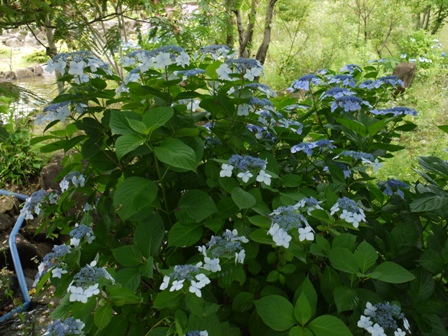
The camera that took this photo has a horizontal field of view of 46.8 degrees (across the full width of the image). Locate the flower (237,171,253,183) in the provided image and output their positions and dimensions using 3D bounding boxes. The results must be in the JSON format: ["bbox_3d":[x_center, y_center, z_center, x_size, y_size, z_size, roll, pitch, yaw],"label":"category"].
[{"bbox_3d":[0.059,0.025,1.500,0.045,0.035,0.020,0,11,0],"label":"flower"}]

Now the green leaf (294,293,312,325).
[{"bbox_3d":[0.178,0.315,1.160,0.040,0.070,0.022,0,-9,0],"label":"green leaf"}]

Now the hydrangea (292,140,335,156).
[{"bbox_3d":[0.315,-0.069,1.820,0.160,0.050,0.115,0,11,0],"label":"hydrangea"}]

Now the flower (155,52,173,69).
[{"bbox_3d":[-0.173,-0.307,1.480,0.050,0.045,0.020,0,11,0],"label":"flower"}]

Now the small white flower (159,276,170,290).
[{"bbox_3d":[-0.129,0.252,1.130,0.027,0.030,0.018,9,19,26],"label":"small white flower"}]

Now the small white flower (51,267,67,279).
[{"bbox_3d":[-0.464,0.293,1.450,0.044,0.034,0.020,-2,11,-9],"label":"small white flower"}]

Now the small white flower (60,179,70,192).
[{"bbox_3d":[-0.413,0.046,1.350,0.027,0.034,0.020,5,18,17],"label":"small white flower"}]

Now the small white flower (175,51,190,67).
[{"bbox_3d":[-0.119,-0.313,1.480,0.046,0.045,0.015,-4,12,-13],"label":"small white flower"}]

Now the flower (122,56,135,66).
[{"bbox_3d":[-0.262,-0.292,1.420,0.032,0.026,0.020,3,17,11],"label":"flower"}]

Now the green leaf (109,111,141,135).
[{"bbox_3d":[-0.272,-0.128,1.460,0.125,0.025,0.085,33,61,10],"label":"green leaf"}]

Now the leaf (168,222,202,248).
[{"bbox_3d":[-0.108,0.186,1.450,0.120,0.025,0.080,-33,62,-25],"label":"leaf"}]

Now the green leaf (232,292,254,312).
[{"bbox_3d":[0.048,0.327,1.260,0.054,0.043,0.035,0,17,0],"label":"green leaf"}]

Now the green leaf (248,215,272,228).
[{"bbox_3d":[0.091,0.131,1.270,0.062,0.030,0.040,0,17,0],"label":"green leaf"}]

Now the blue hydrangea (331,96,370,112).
[{"bbox_3d":[0.403,-0.202,1.650,0.120,0.050,0.115,0,17,0],"label":"blue hydrangea"}]

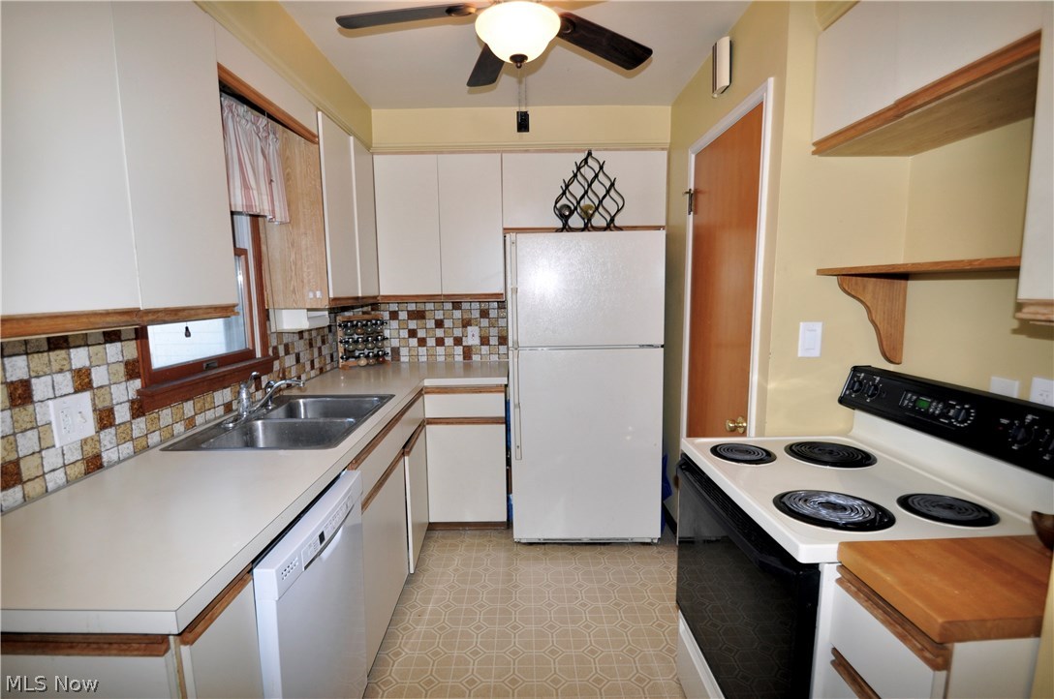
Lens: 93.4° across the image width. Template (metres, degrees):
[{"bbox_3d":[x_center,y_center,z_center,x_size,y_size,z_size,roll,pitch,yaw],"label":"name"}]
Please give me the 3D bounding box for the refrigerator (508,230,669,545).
[{"bbox_3d":[0.310,0.195,3.022,0.815,1.690,0.780,-1,7,0],"label":"refrigerator"}]

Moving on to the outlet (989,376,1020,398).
[{"bbox_3d":[1.276,0.136,1.329,0.008,0.115,0.071,-1,7,-1],"label":"outlet"}]

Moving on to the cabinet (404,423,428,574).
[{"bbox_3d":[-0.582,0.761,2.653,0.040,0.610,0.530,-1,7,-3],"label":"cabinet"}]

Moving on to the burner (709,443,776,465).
[{"bbox_3d":[0.662,0.322,1.530,0.195,0.025,0.195,-1,7,-1],"label":"burner"}]

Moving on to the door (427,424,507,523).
[{"bbox_3d":[-0.351,0.730,2.920,0.455,0.585,0.025,-1,7,0],"label":"door"}]

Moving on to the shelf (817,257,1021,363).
[{"bbox_3d":[1.130,-0.070,1.332,0.294,0.317,0.730,-1,7,-1],"label":"shelf"}]

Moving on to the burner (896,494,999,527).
[{"bbox_3d":[1.020,0.387,1.207,0.190,0.025,0.190,-1,7,0],"label":"burner"}]

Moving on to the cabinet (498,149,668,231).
[{"bbox_3d":[0.353,-0.989,3.090,1.010,0.450,0.030,-1,7,0],"label":"cabinet"}]

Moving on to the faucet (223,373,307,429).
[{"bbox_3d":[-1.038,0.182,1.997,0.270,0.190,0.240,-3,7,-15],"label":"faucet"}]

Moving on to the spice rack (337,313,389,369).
[{"bbox_3d":[-1.080,-0.054,3.308,0.300,0.345,0.095,-5,8,-32],"label":"spice rack"}]

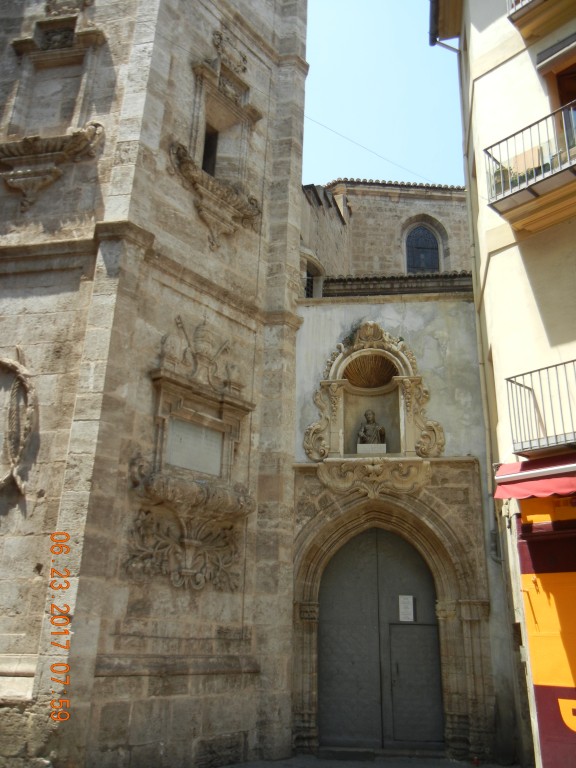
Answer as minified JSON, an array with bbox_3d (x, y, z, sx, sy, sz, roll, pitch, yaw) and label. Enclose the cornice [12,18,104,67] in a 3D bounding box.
[{"bbox_3d":[-4.454,-6.694,13.064,1.870,0.850,0.350,-2,-21,9],"label":"cornice"}]

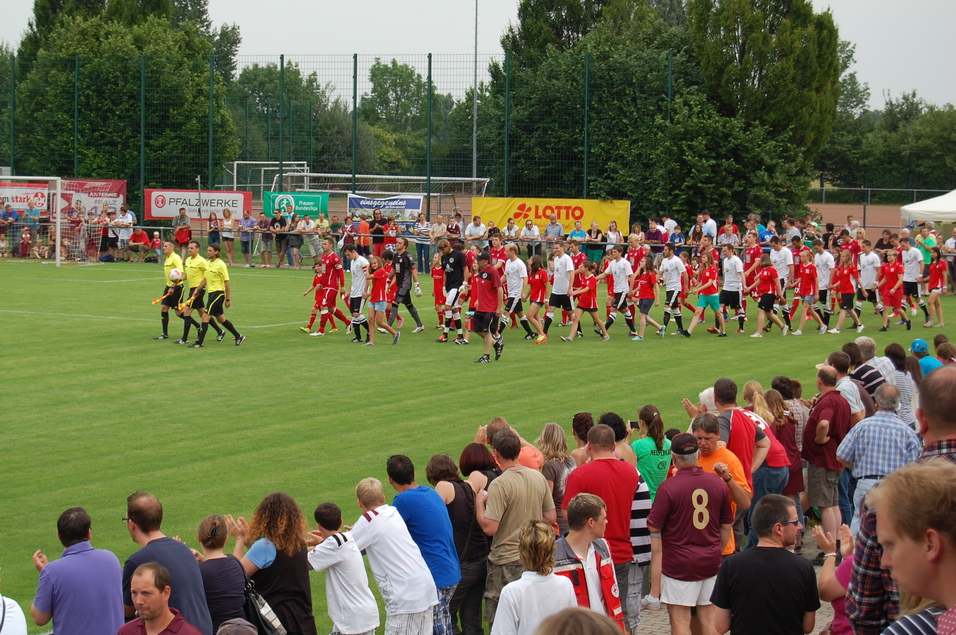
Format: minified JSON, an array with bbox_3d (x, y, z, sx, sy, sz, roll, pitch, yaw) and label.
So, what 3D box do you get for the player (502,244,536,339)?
[{"bbox_3d":[0.761,-0.495,39.873,0.700,1.740,0.560,-1,4,-30],"label":"player"}]

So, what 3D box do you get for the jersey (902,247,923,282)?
[{"bbox_3d":[9.030,-1.090,45.147,0.320,0.730,0.500,-2,5,-43],"label":"jersey"}]

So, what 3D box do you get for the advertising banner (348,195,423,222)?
[{"bbox_3d":[-2.754,-2.963,64.952,2.500,1.360,0.060,3,4,25],"label":"advertising banner"}]

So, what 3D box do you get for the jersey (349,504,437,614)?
[{"bbox_3d":[-0.503,1.397,12.500,0.440,0.640,0.300,-2,-17,-38],"label":"jersey"}]

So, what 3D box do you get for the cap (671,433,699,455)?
[{"bbox_3d":[1.268,0.774,13.429,0.170,0.130,0.250,0,4,-14],"label":"cap"}]

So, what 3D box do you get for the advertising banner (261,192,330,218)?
[{"bbox_3d":[-5.523,-3.418,66.366,2.280,0.780,0.050,3,4,24],"label":"advertising banner"}]

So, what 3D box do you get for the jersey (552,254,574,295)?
[{"bbox_3d":[1.578,-0.799,40.133,0.300,0.740,0.500,-1,5,-33],"label":"jersey"}]

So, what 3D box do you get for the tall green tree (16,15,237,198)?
[{"bbox_3d":[-11.751,-6.201,72.763,7.200,7.900,7.000,3,4,25],"label":"tall green tree"}]

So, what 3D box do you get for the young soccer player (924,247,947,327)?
[{"bbox_3d":[9.355,-0.624,44.474,0.430,1.620,0.430,-2,5,-38],"label":"young soccer player"}]

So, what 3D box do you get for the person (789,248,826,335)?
[{"bbox_3d":[6.454,-0.494,42.600,0.600,1.630,0.460,-1,4,-26],"label":"person"}]

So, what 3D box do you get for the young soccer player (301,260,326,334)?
[{"bbox_3d":[-2.899,-0.374,39.900,0.580,1.300,0.420,-1,4,-29],"label":"young soccer player"}]

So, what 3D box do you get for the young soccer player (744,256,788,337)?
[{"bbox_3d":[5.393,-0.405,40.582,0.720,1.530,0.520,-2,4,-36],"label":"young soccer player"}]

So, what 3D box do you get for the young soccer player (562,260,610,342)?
[{"bbox_3d":[1.988,-0.296,39.515,0.820,1.440,0.500,-1,4,-28],"label":"young soccer player"}]

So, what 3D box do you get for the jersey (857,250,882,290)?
[{"bbox_3d":[8.025,-0.945,44.500,0.260,0.730,0.460,-1,4,-26],"label":"jersey"}]

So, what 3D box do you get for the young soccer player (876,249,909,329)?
[{"bbox_3d":[8.386,-0.540,44.000,0.520,1.620,0.460,-1,4,-28],"label":"young soccer player"}]

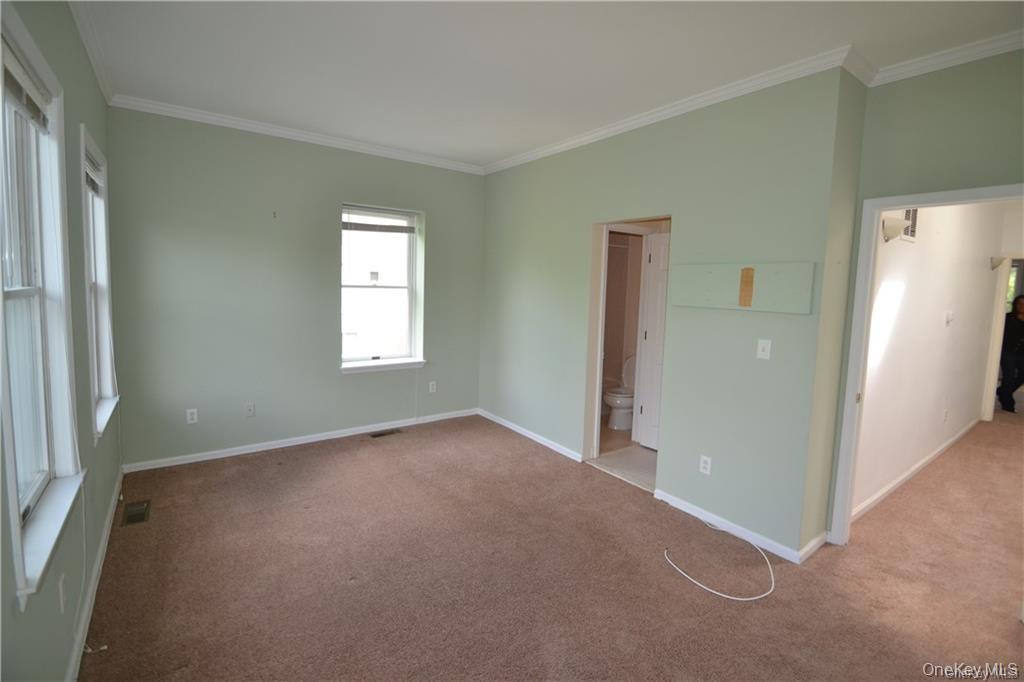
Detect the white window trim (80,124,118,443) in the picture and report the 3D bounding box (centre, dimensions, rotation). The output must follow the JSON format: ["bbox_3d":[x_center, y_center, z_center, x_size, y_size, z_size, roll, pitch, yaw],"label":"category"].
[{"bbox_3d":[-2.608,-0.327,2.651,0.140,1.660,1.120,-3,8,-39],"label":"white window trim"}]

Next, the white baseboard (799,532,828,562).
[{"bbox_3d":[1.894,1.293,2.674,0.430,0.075,0.018,-3,8,-36],"label":"white baseboard"}]

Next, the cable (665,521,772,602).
[{"bbox_3d":[1.275,1.315,2.587,0.670,0.020,0.580,-3,8,-36],"label":"cable"}]

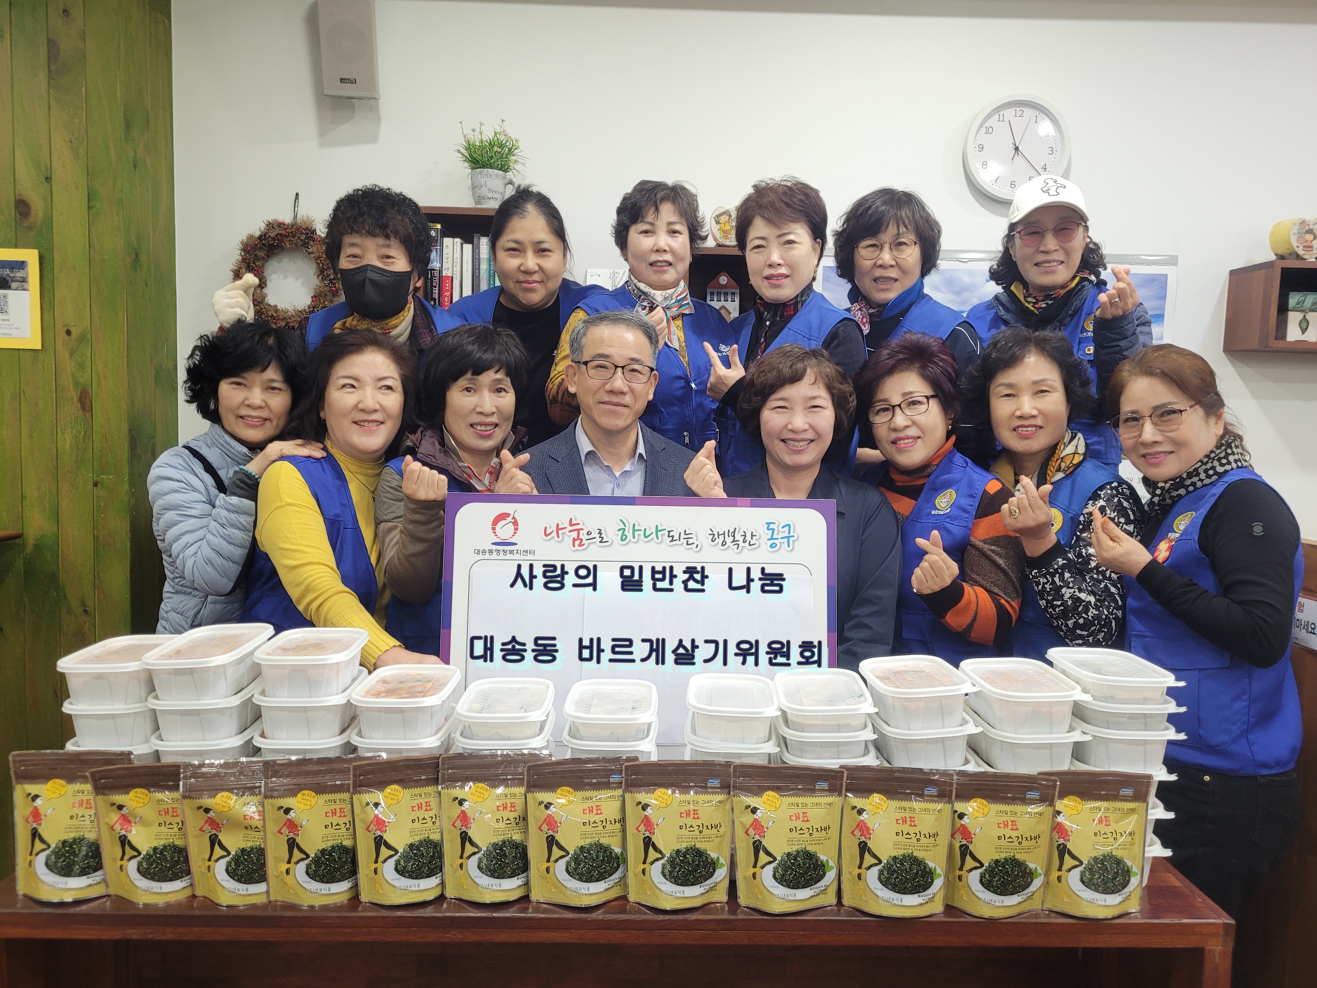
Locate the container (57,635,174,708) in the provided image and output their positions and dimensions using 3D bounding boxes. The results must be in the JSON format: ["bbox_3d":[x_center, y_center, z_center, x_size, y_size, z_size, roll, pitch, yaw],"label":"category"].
[{"bbox_3d":[-0.751,0.249,1.419,0.131,0.058,0.183,1,5,-2],"label":"container"}]

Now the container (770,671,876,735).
[{"bbox_3d":[0.221,0.280,1.349,0.124,0.042,0.183,1,4,4],"label":"container"}]

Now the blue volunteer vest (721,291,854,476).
[{"bbox_3d":[0.243,-0.122,1.995,0.350,0.560,0.250,3,5,17],"label":"blue volunteer vest"}]

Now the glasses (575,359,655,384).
[{"bbox_3d":[-0.089,-0.239,1.944,0.143,0.043,0.145,5,5,-8],"label":"glasses"}]

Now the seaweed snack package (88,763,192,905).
[{"bbox_3d":[-0.639,0.428,1.257,0.138,0.178,0.045,0,11,-8],"label":"seaweed snack package"}]

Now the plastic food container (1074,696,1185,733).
[{"bbox_3d":[0.701,0.321,1.544,0.140,0.042,0.202,1,4,-4],"label":"plastic food container"}]

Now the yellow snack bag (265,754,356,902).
[{"bbox_3d":[-0.462,0.461,1.360,0.152,0.200,0.055,0,4,-9],"label":"yellow snack bag"}]

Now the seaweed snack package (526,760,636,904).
[{"bbox_3d":[-0.100,0.431,1.268,0.142,0.177,0.050,1,0,-7],"label":"seaweed snack package"}]

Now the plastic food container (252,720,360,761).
[{"bbox_3d":[-0.519,0.367,1.496,0.134,0.061,0.202,1,4,-4],"label":"plastic food container"}]

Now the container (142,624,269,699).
[{"bbox_3d":[-0.618,0.233,1.372,0.130,0.058,0.182,0,7,4],"label":"container"}]

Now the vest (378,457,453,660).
[{"bbox_3d":[-0.342,0.219,1.873,0.400,0.600,0.250,0,4,-11],"label":"vest"}]

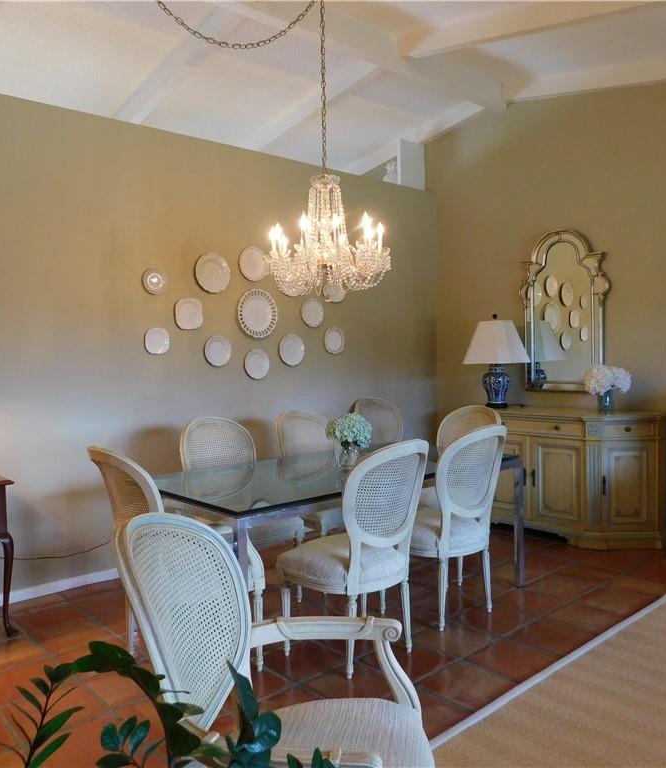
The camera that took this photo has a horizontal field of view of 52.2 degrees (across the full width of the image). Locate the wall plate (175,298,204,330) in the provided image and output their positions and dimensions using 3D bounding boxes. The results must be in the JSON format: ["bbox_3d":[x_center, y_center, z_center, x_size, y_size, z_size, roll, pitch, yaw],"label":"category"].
[{"bbox_3d":[-0.903,-0.439,4.295,0.200,0.200,0.025,-3,4,-42],"label":"wall plate"}]

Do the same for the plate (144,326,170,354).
[{"bbox_3d":[-1.067,-0.261,4.143,0.166,0.162,0.025,-3,4,-42],"label":"plate"}]

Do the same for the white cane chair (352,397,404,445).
[{"bbox_3d":[0.524,0.595,5.191,0.520,0.950,0.550,-3,4,-42],"label":"white cane chair"}]

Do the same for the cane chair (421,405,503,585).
[{"bbox_3d":[0.699,0.636,4.165,0.541,0.968,0.535,-3,4,-42],"label":"cane chair"}]

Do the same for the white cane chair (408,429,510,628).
[{"bbox_3d":[0.556,0.654,3.362,0.520,0.982,0.533,-3,3,-39],"label":"white cane chair"}]

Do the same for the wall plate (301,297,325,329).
[{"bbox_3d":[-0.143,-0.515,4.977,0.211,0.211,0.025,-3,4,-42],"label":"wall plate"}]

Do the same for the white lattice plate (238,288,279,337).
[{"bbox_3d":[-0.513,-0.483,4.673,0.343,0.343,0.030,-3,3,-42],"label":"white lattice plate"}]

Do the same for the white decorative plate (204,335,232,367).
[{"bbox_3d":[-0.744,-0.215,4.448,0.207,0.206,0.025,-3,4,-42],"label":"white decorative plate"}]

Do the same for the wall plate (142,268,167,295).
[{"bbox_3d":[-1.077,-0.619,4.120,0.159,0.154,0.025,-3,4,-42],"label":"wall plate"}]

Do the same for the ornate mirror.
[{"bbox_3d":[1.707,-0.539,5.066,0.060,1.187,0.719,-3,4,-42],"label":"ornate mirror"}]

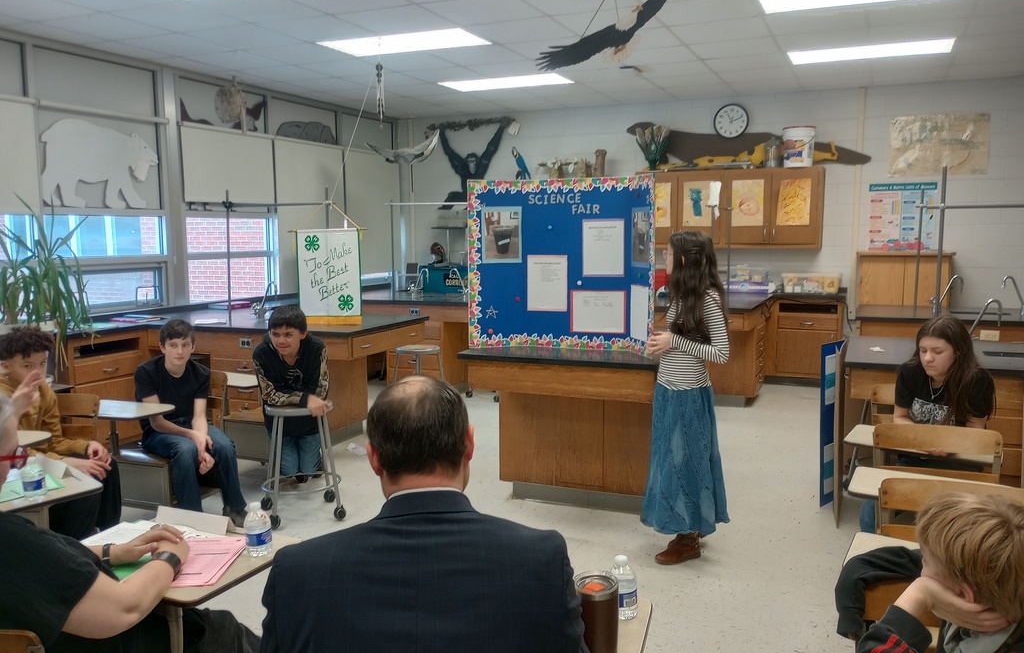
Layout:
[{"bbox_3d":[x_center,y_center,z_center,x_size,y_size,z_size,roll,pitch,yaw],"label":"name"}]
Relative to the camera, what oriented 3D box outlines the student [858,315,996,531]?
[{"bbox_3d":[1.702,0.551,3.363,0.480,1.150,0.700,4,8,34],"label":"student"}]

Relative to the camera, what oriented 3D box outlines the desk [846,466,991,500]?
[{"bbox_3d":[1.452,0.863,2.807,0.600,0.660,0.420,2,7,23],"label":"desk"}]

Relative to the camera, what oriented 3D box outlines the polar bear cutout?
[{"bbox_3d":[-3.025,-1.189,6.153,0.030,0.630,1.030,3,7,23],"label":"polar bear cutout"}]

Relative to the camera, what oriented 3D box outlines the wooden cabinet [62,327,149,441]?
[{"bbox_3d":[-2.877,0.472,5.534,0.620,0.890,0.630,3,7,23],"label":"wooden cabinet"}]

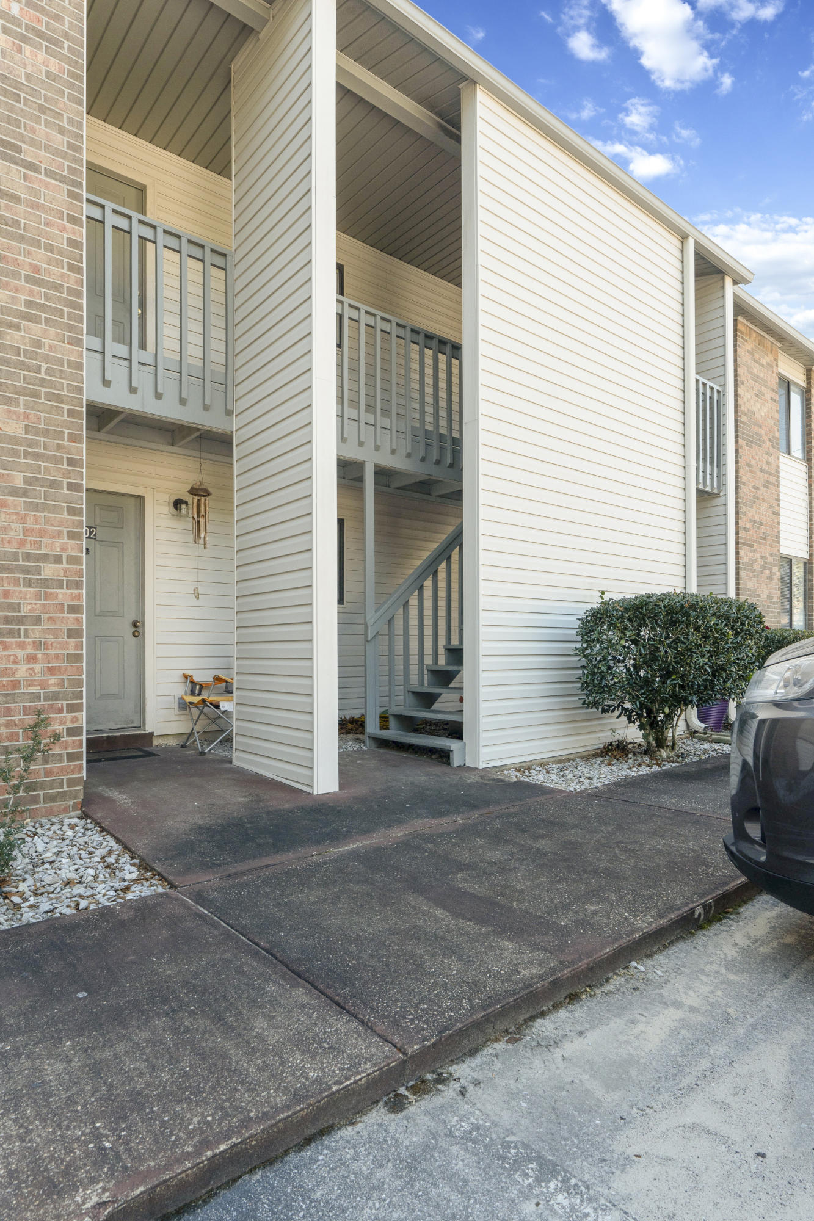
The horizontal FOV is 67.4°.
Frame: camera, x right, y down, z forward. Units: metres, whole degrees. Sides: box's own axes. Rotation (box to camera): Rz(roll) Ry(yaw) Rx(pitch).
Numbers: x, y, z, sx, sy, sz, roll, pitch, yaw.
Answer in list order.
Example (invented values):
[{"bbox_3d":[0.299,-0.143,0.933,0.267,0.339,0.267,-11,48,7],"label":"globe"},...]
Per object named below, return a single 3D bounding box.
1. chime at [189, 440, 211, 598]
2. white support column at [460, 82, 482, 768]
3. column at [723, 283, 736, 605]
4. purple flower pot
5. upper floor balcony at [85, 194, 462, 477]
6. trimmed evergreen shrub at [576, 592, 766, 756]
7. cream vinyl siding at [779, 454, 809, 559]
[{"bbox_3d":[-1.600,-0.700,4.750,0.170,1.220,0.170,1,-2,-38],"label":"chime"},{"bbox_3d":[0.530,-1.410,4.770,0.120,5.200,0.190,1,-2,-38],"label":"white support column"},{"bbox_3d":[3.750,-1.250,7.120,0.180,5.200,0.110,1,-2,-38],"label":"column"},{"bbox_3d":[3.480,1.140,6.950,0.410,0.420,0.410,0,-1,0],"label":"purple flower pot"},{"bbox_3d":[-1.120,-2.040,5.570,3.700,1.420,1.100,1,-2,-38],"label":"upper floor balcony"},{"bbox_3d":[2.310,0.550,5.480,1.580,1.410,1.380,1,-2,-38],"label":"trimmed evergreen shrub"},{"bbox_3d":[5.960,-1.590,9.410,1.120,1.530,0.080,1,-2,-38],"label":"cream vinyl siding"}]

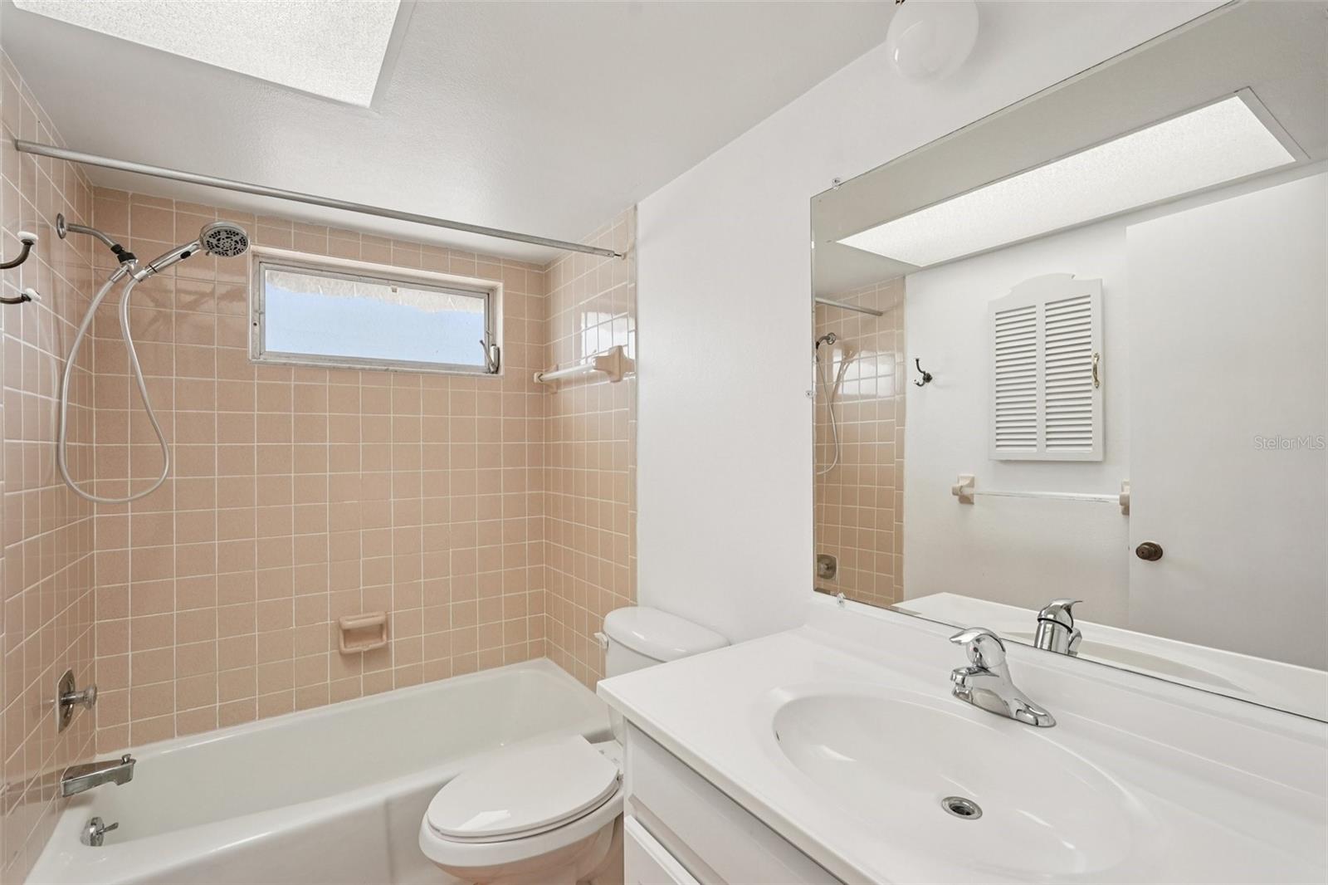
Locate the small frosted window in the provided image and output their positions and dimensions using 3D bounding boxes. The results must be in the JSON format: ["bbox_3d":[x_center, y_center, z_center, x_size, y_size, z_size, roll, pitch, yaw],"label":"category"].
[{"bbox_3d":[-1.101,-0.482,2.351,0.878,0.373,0.070,0,0,-34],"label":"small frosted window"}]

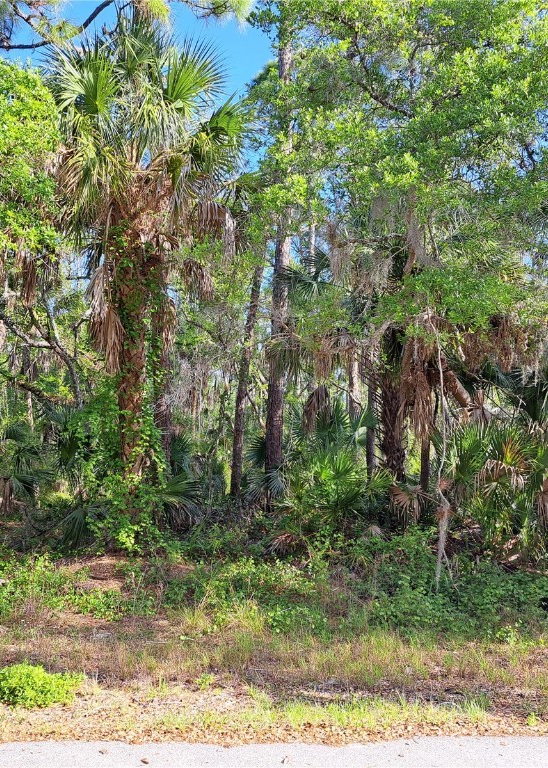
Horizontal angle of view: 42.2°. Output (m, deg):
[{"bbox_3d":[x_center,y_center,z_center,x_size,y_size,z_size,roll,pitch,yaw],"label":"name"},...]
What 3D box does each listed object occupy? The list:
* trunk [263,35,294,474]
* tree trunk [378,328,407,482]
[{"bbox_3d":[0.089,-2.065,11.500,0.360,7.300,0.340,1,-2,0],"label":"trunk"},{"bbox_3d":[1.659,0.286,9.900,0.360,2.250,0.350,-1,-2,0],"label":"tree trunk"}]

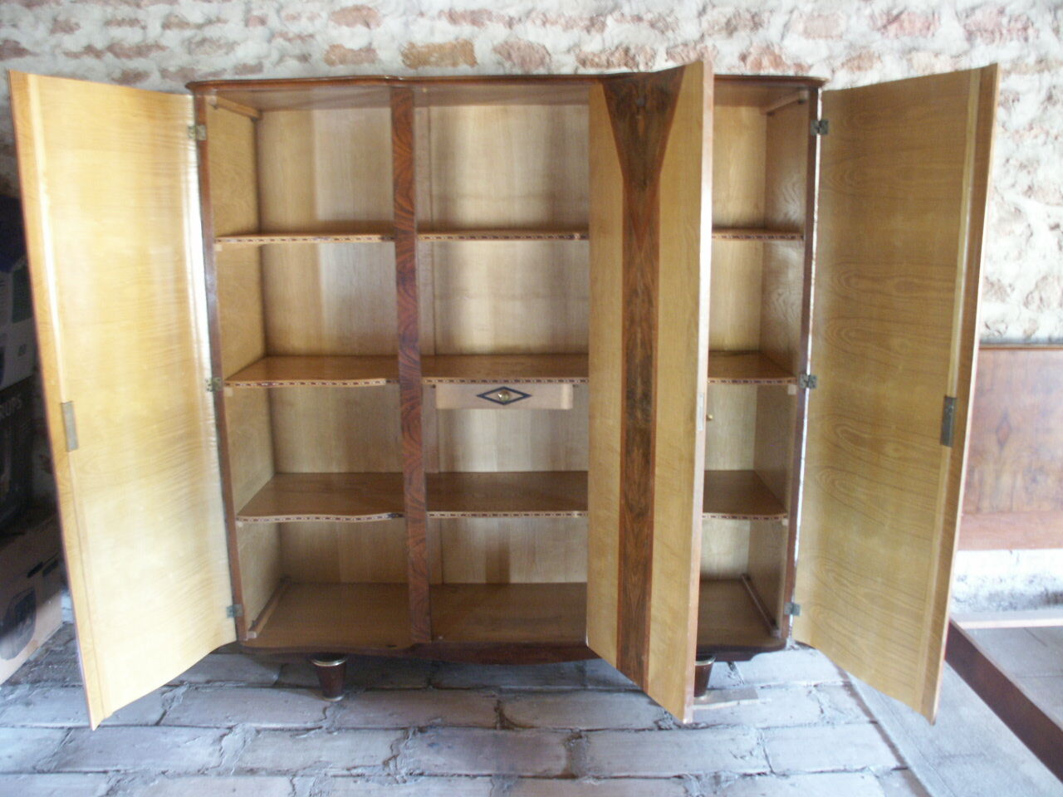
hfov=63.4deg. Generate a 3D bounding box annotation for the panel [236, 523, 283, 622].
[{"bbox_3d":[-0.895,0.511,2.829,0.025,0.378,0.411,0,13,0],"label":"panel"}]

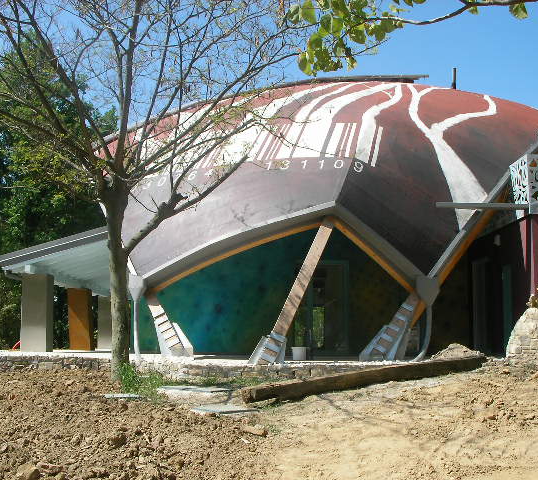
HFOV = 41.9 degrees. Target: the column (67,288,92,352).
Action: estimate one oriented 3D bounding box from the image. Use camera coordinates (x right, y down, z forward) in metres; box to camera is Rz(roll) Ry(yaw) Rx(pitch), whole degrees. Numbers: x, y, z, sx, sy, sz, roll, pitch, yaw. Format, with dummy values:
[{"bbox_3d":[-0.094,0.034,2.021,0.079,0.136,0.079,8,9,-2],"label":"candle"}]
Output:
[{"bbox_3d":[-5.473,2.308,20.400,0.600,1.800,0.570,0,-7,-2],"label":"column"}]

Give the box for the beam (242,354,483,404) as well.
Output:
[{"bbox_3d":[1.642,2.053,10.500,4.620,0.210,0.240,0,-7,-34],"label":"beam"}]

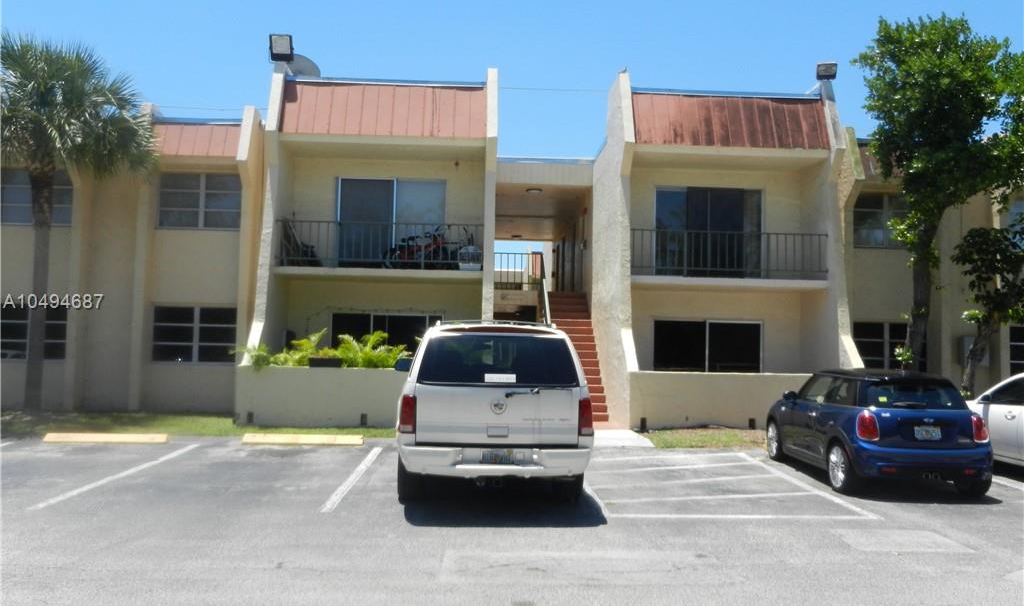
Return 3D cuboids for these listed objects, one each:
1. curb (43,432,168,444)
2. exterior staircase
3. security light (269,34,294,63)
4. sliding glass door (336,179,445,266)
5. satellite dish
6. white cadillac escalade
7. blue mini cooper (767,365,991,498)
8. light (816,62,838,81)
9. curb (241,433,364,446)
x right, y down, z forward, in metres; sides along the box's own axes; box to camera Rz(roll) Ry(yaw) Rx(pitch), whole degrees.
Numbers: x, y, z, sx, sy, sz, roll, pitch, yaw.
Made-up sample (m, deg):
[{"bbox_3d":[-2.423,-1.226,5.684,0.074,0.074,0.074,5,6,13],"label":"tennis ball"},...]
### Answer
[{"bbox_3d":[-6.232,2.081,13.230,1.830,0.130,0.160,1,-3,-2],"label":"curb"},{"bbox_3d":[1.416,1.086,19.553,1.030,2.950,3.950,1,-3,-2],"label":"exterior staircase"},{"bbox_3d":[-4.696,-5.185,17.479,0.490,0.470,0.280,1,-3,0],"label":"security light"},{"bbox_3d":[-2.618,-1.666,18.744,2.430,2.070,0.120,1,-3,-2],"label":"sliding glass door"},{"bbox_3d":[-4.776,-5.206,19.180,0.850,0.750,0.450,0,-3,30],"label":"satellite dish"},{"bbox_3d":[-0.304,1.225,10.896,2.020,1.930,5.060,1,-3,-4],"label":"white cadillac escalade"},{"bbox_3d":[4.677,1.608,11.480,1.730,1.414,3.840,1,-3,0],"label":"blue mini cooper"},{"bbox_3d":[6.608,-4.848,17.967,0.440,0.340,0.280,1,-3,-2],"label":"light"},{"bbox_3d":[-3.279,2.154,13.439,1.850,0.130,0.160,1,-3,-2],"label":"curb"}]

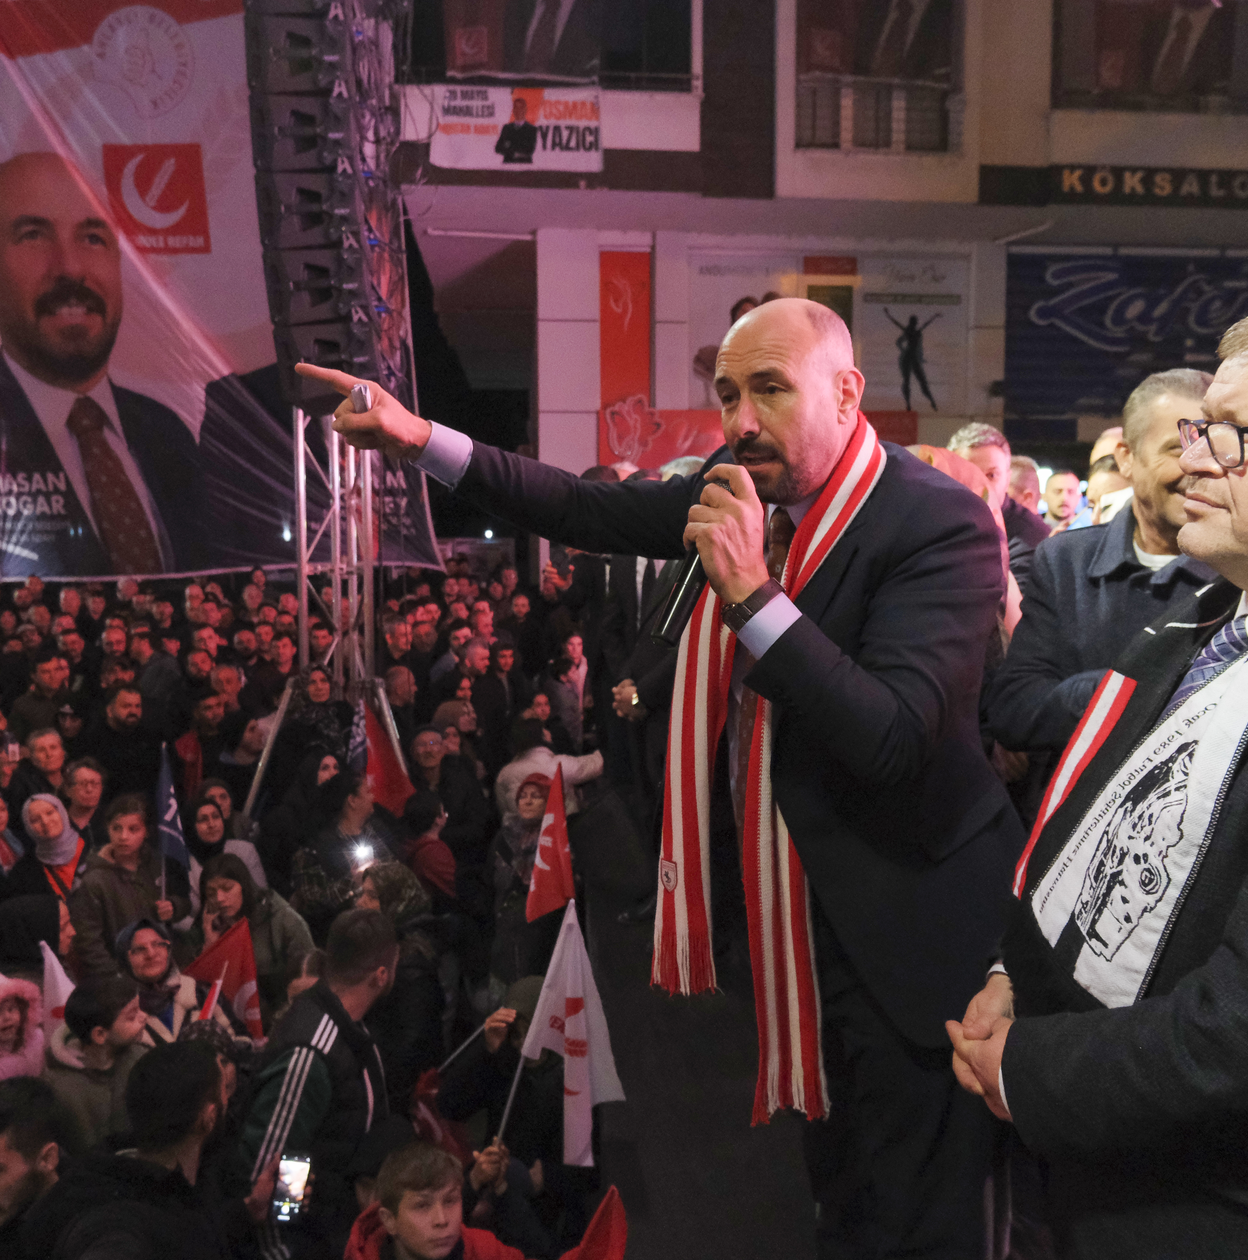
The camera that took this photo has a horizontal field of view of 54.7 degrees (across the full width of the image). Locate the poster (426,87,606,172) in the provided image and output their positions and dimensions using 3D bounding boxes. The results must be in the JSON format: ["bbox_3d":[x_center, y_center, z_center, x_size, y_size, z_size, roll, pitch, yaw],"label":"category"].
[{"bbox_3d":[-1.080,-4.980,12.000,1.700,0.800,0.030,0,4,-5],"label":"poster"}]

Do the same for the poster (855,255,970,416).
[{"bbox_3d":[3.310,-3.380,13.850,1.340,1.830,0.030,0,4,-5],"label":"poster"}]

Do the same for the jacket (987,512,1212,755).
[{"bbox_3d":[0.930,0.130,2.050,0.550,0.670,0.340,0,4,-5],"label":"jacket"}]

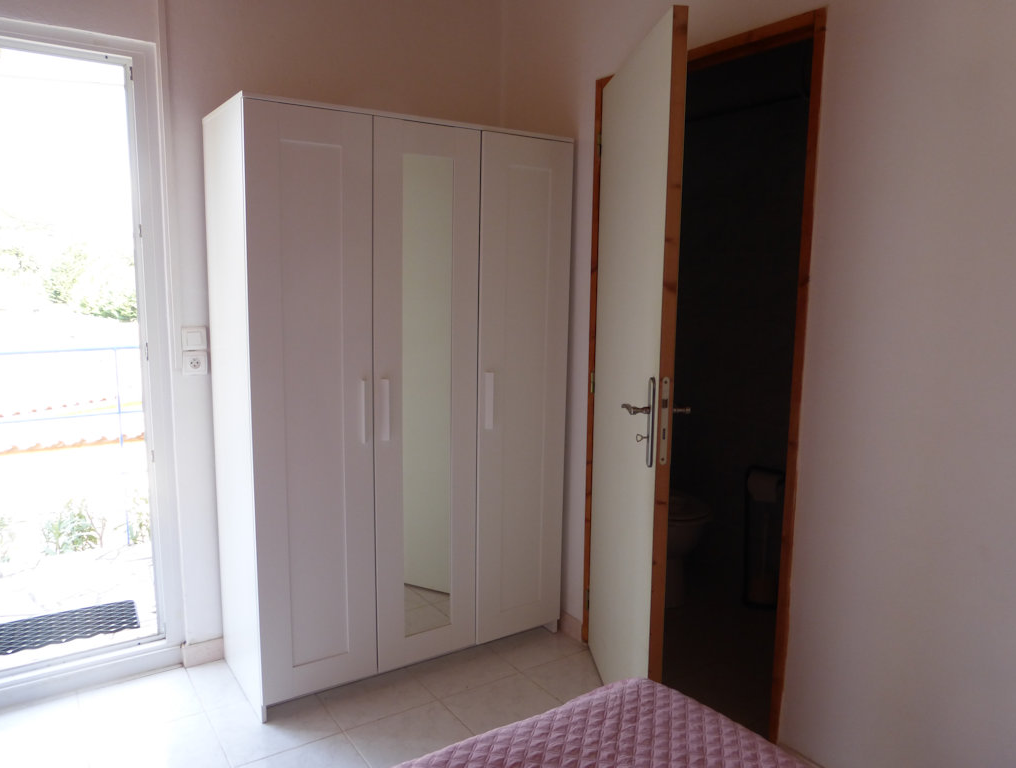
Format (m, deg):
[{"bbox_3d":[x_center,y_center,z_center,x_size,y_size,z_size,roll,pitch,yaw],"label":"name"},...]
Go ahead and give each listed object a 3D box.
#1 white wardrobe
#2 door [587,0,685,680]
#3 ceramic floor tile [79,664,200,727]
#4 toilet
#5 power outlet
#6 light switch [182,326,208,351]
[{"bbox_3d":[-0.405,0.057,2.614,1.170,1.900,0.500,-4,9,-34],"label":"white wardrobe"},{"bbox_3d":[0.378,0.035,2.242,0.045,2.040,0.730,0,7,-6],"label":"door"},{"bbox_3d":[-1.192,1.046,2.312,0.330,0.010,0.330,-4,9,-34],"label":"ceramic floor tile"},{"bbox_3d":[0.632,0.555,3.268,0.370,0.780,0.660,-4,9,-34],"label":"toilet"},{"bbox_3d":[-1.075,-0.073,2.434,0.080,0.080,0.030,-4,9,-34],"label":"power outlet"},{"bbox_3d":[-1.073,-0.155,2.424,0.080,0.080,0.030,-4,9,-34],"label":"light switch"}]

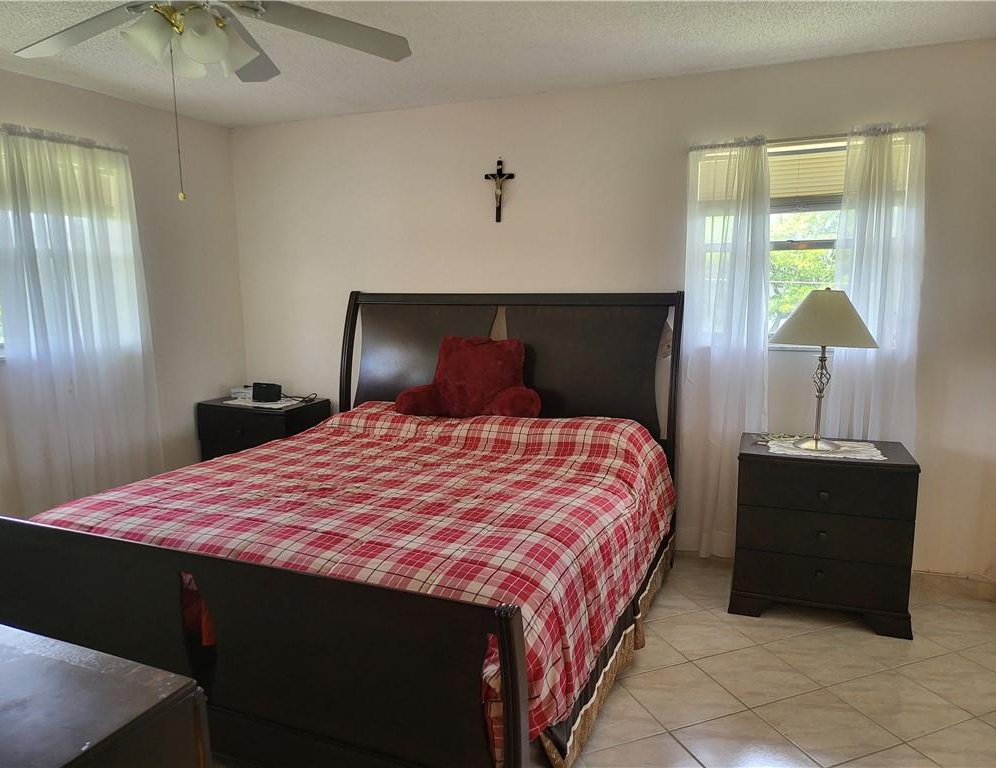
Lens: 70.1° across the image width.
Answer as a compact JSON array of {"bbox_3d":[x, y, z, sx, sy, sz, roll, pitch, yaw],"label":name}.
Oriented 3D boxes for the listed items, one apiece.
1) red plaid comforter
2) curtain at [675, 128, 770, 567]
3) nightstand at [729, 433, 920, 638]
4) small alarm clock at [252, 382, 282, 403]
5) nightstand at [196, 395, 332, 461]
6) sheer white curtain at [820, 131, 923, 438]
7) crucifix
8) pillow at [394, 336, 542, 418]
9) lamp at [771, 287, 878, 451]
[{"bbox_3d":[-0.394,0.543,3.108,2.046,0.584,2.013,3,9,23],"label":"red plaid comforter"},{"bbox_3d":[1.121,-0.127,3.541,0.436,2.095,0.099,3,9,23],"label":"curtain"},{"bbox_3d":[1.437,0.640,3.181,0.706,0.733,0.449,2,9,19],"label":"nightstand"},{"bbox_3d":[-1.447,0.052,4.485,0.165,0.106,0.086,2,9,18],"label":"small alarm clock"},{"bbox_3d":[-1.464,0.467,4.510,0.700,0.733,0.436,3,9,23],"label":"nightstand"},{"bbox_3d":[1.735,-0.092,3.275,0.396,2.095,0.099,3,9,23],"label":"sheer white curtain"},{"bbox_3d":[0.002,-1.071,3.940,0.178,0.343,0.040,3,9,23],"label":"crucifix"},{"bbox_3d":[-0.140,-0.018,3.769,0.743,0.439,0.380,3,9,23],"label":"pillow"},{"bbox_3d":[1.428,-0.075,3.125,0.413,0.700,0.389,3,9,23],"label":"lamp"}]

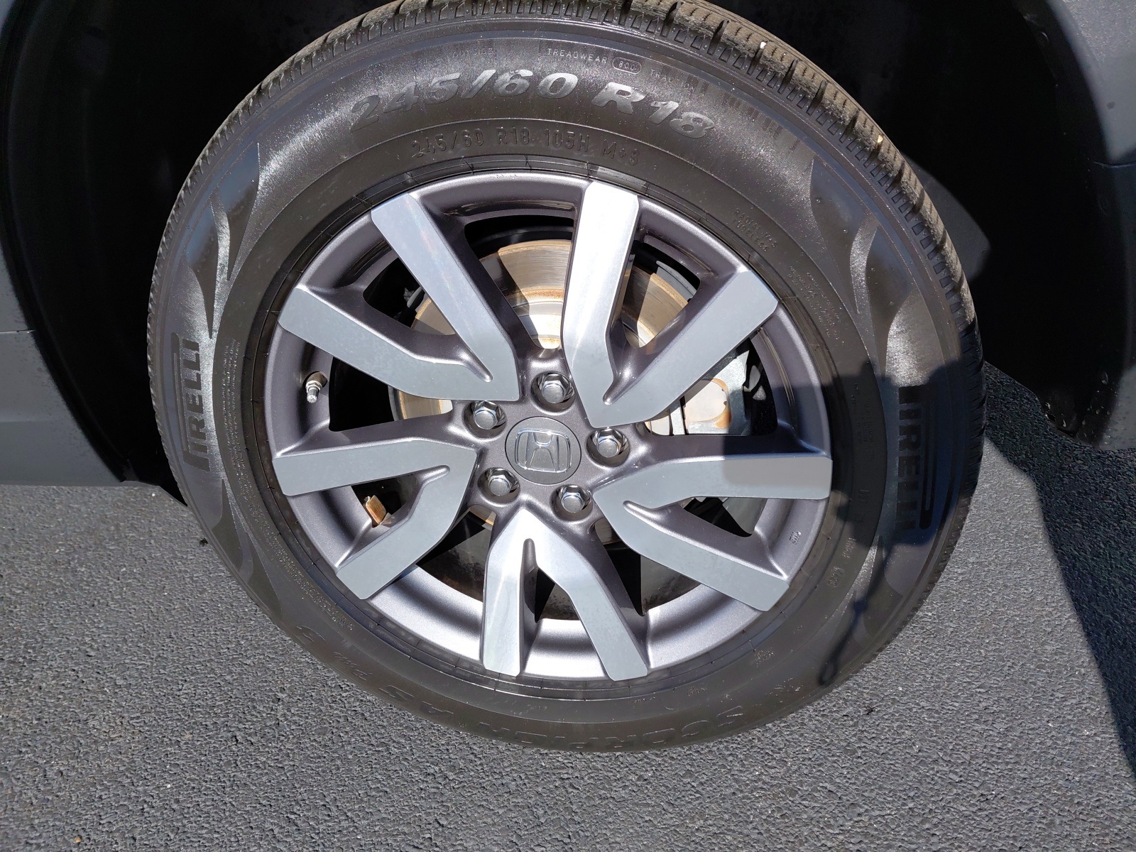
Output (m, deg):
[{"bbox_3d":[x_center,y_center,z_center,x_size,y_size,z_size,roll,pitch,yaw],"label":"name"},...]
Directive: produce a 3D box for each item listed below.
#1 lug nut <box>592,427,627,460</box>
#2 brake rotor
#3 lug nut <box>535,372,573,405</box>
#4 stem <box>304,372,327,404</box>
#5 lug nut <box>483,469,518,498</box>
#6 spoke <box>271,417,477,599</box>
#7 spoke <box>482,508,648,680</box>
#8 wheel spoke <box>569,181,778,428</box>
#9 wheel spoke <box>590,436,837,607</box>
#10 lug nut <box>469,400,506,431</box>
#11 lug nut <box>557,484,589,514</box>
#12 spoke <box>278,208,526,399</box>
[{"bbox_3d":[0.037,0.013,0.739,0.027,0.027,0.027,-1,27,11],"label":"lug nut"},{"bbox_3d":[-0.012,-0.007,0.797,0.330,0.330,0.058,-1,27,11],"label":"brake rotor"},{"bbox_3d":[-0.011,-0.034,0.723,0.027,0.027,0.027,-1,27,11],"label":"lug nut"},{"bbox_3d":[-0.235,-0.034,0.759,0.013,0.013,0.036,-8,33,-3],"label":"stem"},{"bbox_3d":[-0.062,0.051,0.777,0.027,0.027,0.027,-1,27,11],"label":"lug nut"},{"bbox_3d":[-0.159,0.069,0.782,0.193,0.167,0.046,-18,22,19],"label":"spoke"},{"bbox_3d":[-0.009,0.160,0.801,0.167,0.193,0.046,-1,27,11],"label":"spoke"},{"bbox_3d":[0.050,-0.083,0.663,0.167,0.193,0.046,31,28,-6],"label":"wheel spoke"},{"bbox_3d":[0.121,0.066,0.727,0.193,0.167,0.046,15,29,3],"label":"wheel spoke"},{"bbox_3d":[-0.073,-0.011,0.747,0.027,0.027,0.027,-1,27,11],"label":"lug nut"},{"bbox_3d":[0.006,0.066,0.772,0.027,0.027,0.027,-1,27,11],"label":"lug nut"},{"bbox_3d":[-0.122,-0.081,0.697,0.167,0.193,0.046,-36,16,25],"label":"spoke"}]

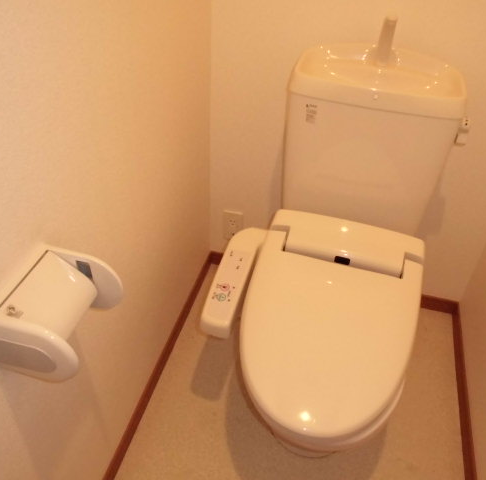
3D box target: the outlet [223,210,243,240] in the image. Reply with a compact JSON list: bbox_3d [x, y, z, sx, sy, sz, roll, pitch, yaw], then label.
[{"bbox_3d":[-0.035,-0.042,1.638,0.067,0.120,0.010,11,41,10],"label":"outlet"}]

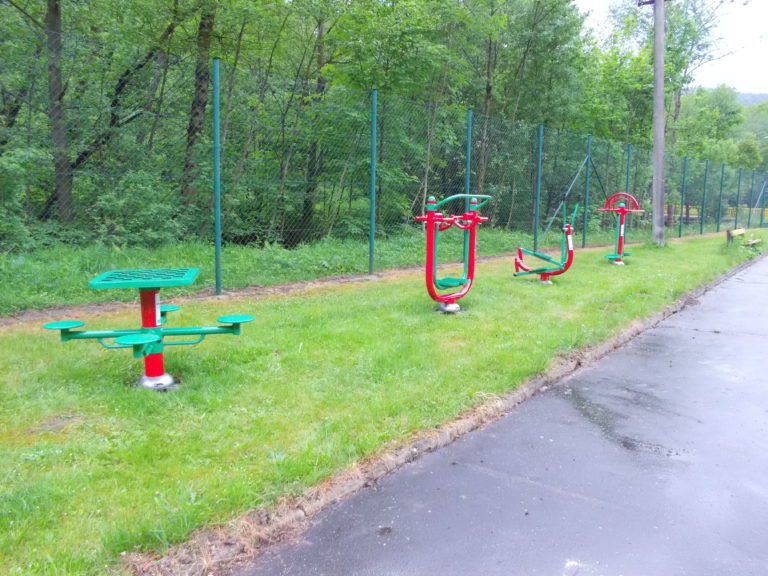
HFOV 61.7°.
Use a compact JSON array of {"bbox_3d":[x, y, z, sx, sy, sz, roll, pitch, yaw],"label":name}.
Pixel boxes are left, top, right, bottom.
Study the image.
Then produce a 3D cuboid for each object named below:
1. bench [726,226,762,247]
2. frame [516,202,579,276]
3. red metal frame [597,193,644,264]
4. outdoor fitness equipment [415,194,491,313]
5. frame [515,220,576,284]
[{"bbox_3d":[12.115,-1.699,21.638,0.780,0.540,1.700,7,10,35],"label":"bench"},{"bbox_3d":[2.733,-0.835,10.880,0.960,1.213,0.450,8,10,40],"label":"frame"},{"bbox_3d":[5.305,-1.331,14.491,1.080,1.581,0.850,8,10,40],"label":"red metal frame"},{"bbox_3d":[0.890,-0.441,8.117,0.560,1.450,1.020,8,10,40],"label":"outdoor fitness equipment"},{"bbox_3d":[2.737,-0.593,10.907,1.020,1.034,0.360,8,10,40],"label":"frame"}]

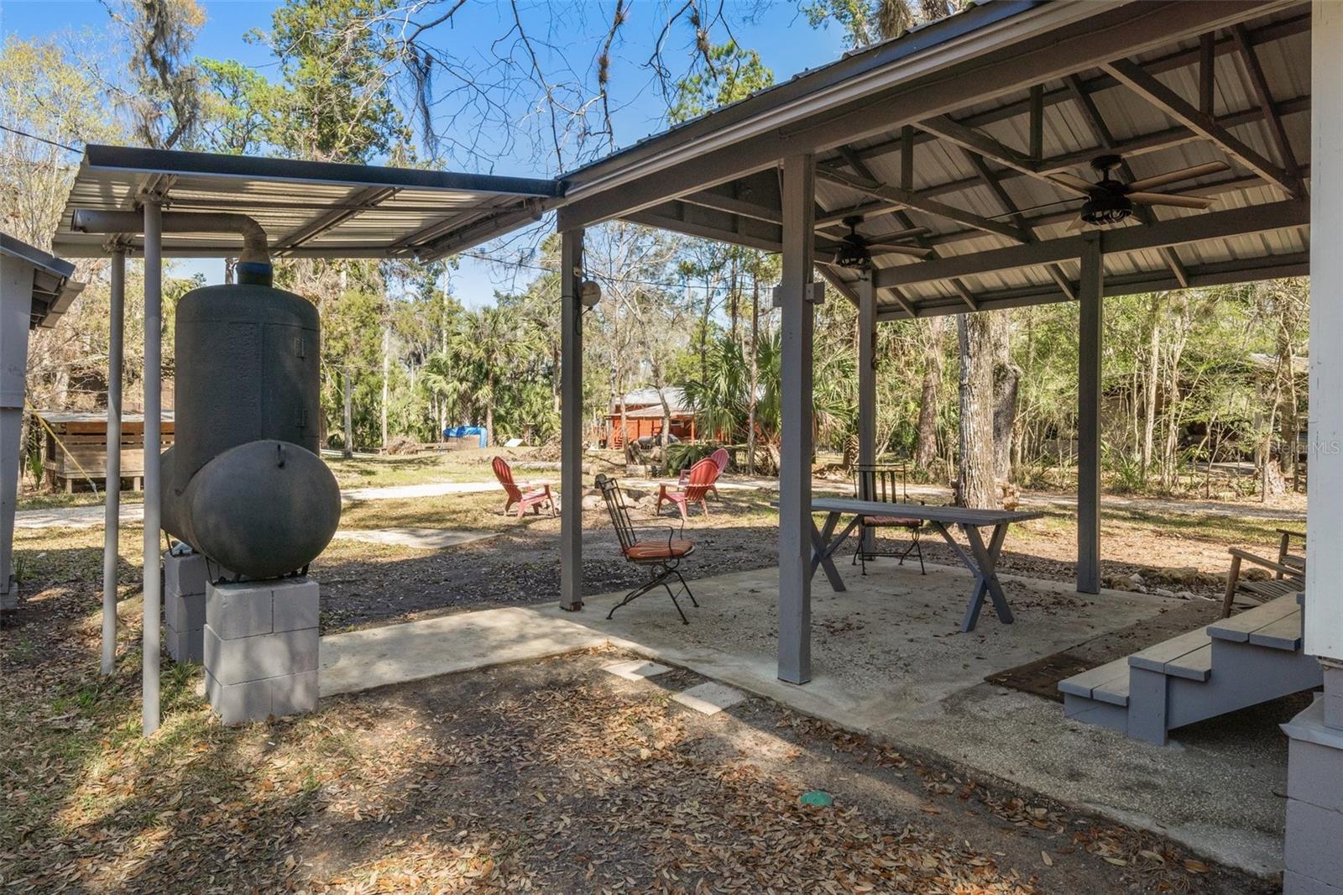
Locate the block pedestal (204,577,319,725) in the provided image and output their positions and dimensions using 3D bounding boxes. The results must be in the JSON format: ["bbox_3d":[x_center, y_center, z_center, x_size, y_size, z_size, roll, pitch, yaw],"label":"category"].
[{"bbox_3d":[-1.893,0.892,3.275,0.390,0.570,0.390,-1,2,-43],"label":"block pedestal"}]

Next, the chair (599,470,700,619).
[{"bbox_3d":[-0.155,0.630,4.640,0.640,0.930,0.550,0,1,12],"label":"chair"}]

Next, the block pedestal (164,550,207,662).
[{"bbox_3d":[-2.770,0.925,4.275,0.390,0.580,0.390,-1,2,-43],"label":"block pedestal"}]

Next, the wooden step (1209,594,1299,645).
[{"bbox_3d":[2.810,0.768,3.210,1.200,0.042,0.285,-1,1,-37],"label":"wooden step"}]

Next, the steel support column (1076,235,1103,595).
[{"bbox_3d":[2.883,-0.228,4.880,0.100,2.490,0.100,-1,2,-42],"label":"steel support column"}]

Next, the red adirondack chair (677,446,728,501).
[{"bbox_3d":[0.551,0.451,12.200,0.860,0.930,0.750,0,1,-26],"label":"red adirondack chair"}]

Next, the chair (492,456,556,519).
[{"bbox_3d":[-2.164,0.593,10.400,0.860,0.930,0.750,0,1,-30],"label":"chair"}]

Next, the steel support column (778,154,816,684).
[{"bbox_3d":[0.598,-0.133,3.380,0.100,2.490,0.100,-1,2,-42],"label":"steel support column"}]

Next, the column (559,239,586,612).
[{"bbox_3d":[-0.656,-0.179,4.660,0.100,2.490,0.100,-1,2,-42],"label":"column"}]

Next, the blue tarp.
[{"bbox_3d":[-8.438,-0.451,29.000,1.800,1.000,1.200,0,1,-6],"label":"blue tarp"}]

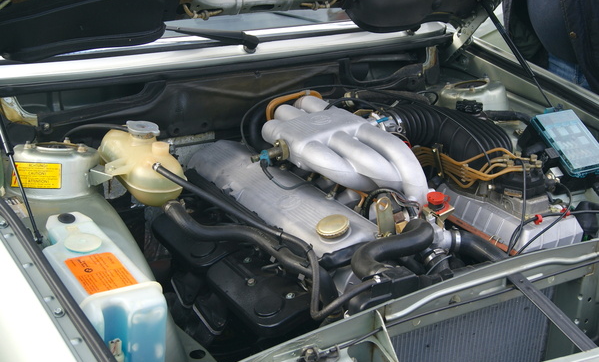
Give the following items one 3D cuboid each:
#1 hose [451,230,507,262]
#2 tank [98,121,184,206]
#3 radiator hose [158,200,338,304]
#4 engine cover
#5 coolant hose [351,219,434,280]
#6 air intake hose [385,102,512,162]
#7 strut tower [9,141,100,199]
[{"bbox_3d":[0.349,0.135,1.659,0.150,0.070,0.045,7,24,8],"label":"hose"},{"bbox_3d":[-0.327,-0.044,1.726,0.125,0.145,0.235,-11,28,-29],"label":"tank"},{"bbox_3d":[-0.093,0.126,1.631,0.411,0.124,0.064,17,28,28],"label":"radiator hose"},{"bbox_3d":[-0.066,0.009,1.847,0.155,0.070,0.575,-26,31,-22],"label":"engine cover"},{"bbox_3d":[0.178,0.124,1.600,0.190,0.095,0.110,-11,28,-29],"label":"coolant hose"},{"bbox_3d":[0.352,-0.098,2.001,0.240,0.115,0.210,-11,28,-29],"label":"air intake hose"},{"bbox_3d":[-0.458,-0.025,1.647,0.172,0.105,0.172,-11,28,-29],"label":"strut tower"}]

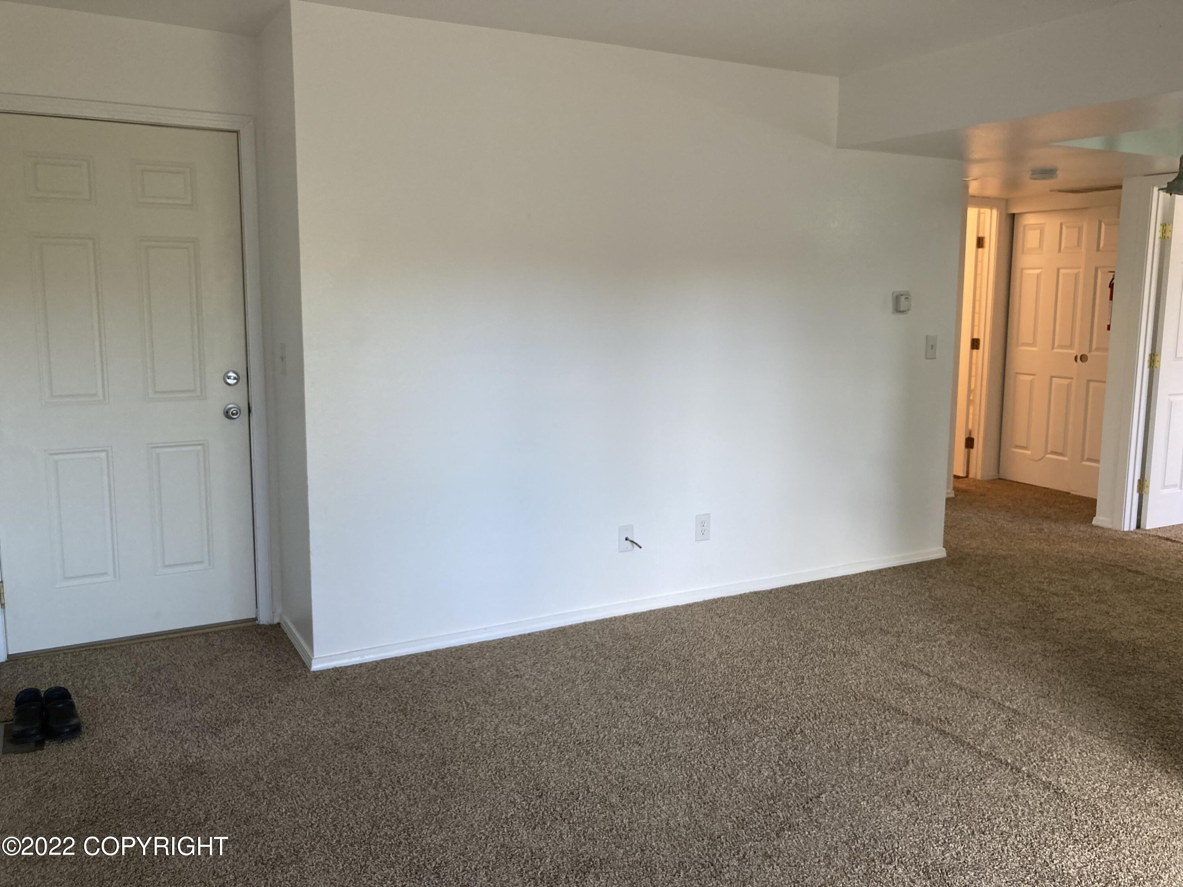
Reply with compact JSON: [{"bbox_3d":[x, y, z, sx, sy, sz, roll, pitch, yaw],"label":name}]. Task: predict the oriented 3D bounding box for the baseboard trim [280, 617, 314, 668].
[{"bbox_3d":[-1.202,0.798,3.900,0.015,0.055,0.593,-4,10,-29],"label":"baseboard trim"}]

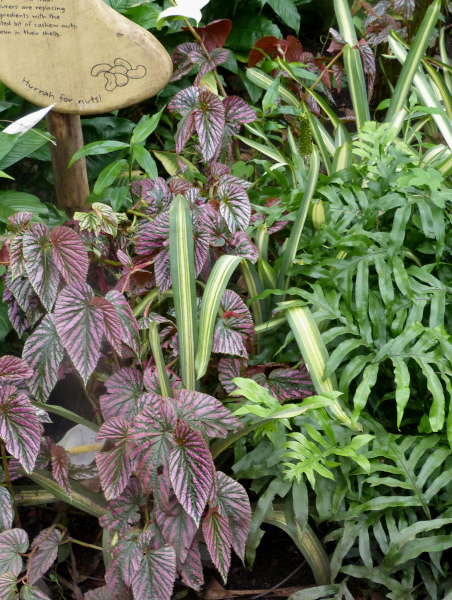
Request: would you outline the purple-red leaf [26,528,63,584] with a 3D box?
[{"bbox_3d":[-0.322,0.452,2.122,0.055,0.106,0.025,30,-13,-12],"label":"purple-red leaf"}]

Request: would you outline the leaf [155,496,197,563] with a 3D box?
[{"bbox_3d":[-0.089,0.401,2.133,0.076,0.129,0.030,-12,-3,-1],"label":"leaf"}]

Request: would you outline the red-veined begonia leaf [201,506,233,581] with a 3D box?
[{"bbox_3d":[-0.012,0.422,2.063,0.053,0.134,0.030,-8,2,9],"label":"red-veined begonia leaf"}]

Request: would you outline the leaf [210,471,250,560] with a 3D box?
[{"bbox_3d":[0.011,0.379,2.103,0.072,0.156,0.035,-11,2,-11],"label":"leaf"}]

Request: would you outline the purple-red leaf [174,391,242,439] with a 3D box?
[{"bbox_3d":[-0.033,0.202,2.120,0.128,0.040,0.084,21,56,9],"label":"purple-red leaf"}]

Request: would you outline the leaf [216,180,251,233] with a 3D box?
[{"bbox_3d":[0.015,-0.197,2.553,0.068,0.113,0.030,-15,-3,-12],"label":"leaf"}]

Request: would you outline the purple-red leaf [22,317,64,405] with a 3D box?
[{"bbox_3d":[-0.345,0.111,2.270,0.079,0.168,0.035,5,-8,6],"label":"purple-red leaf"}]

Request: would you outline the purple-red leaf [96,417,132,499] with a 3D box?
[{"bbox_3d":[-0.199,0.278,2.120,0.062,0.146,0.035,9,-6,12],"label":"purple-red leaf"}]

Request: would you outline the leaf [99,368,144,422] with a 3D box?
[{"bbox_3d":[-0.202,0.186,2.370,0.093,0.045,0.113,5,71,7],"label":"leaf"}]

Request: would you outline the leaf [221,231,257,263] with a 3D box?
[{"bbox_3d":[0.032,-0.118,2.650,0.082,0.045,0.079,0,68,-8],"label":"leaf"}]

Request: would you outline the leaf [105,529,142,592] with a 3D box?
[{"bbox_3d":[-0.171,0.451,2.050,0.072,0.121,0.035,11,-11,5],"label":"leaf"}]

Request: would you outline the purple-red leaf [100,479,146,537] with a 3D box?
[{"bbox_3d":[-0.179,0.363,2.100,0.082,0.040,0.110,9,72,9],"label":"purple-red leaf"}]

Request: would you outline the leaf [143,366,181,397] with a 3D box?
[{"bbox_3d":[-0.130,0.164,2.420,0.079,0.040,0.069,0,70,0],"label":"leaf"}]

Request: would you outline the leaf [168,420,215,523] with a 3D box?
[{"bbox_3d":[-0.059,0.289,2.000,0.070,0.177,0.040,-10,-6,-1],"label":"leaf"}]

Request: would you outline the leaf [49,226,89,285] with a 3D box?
[{"bbox_3d":[-0.295,-0.083,2.250,0.069,0.113,0.030,-18,-3,-10],"label":"leaf"}]

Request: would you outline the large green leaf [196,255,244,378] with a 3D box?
[{"bbox_3d":[-0.010,0.030,2.200,0.081,0.228,0.070,9,-4,9],"label":"large green leaf"}]

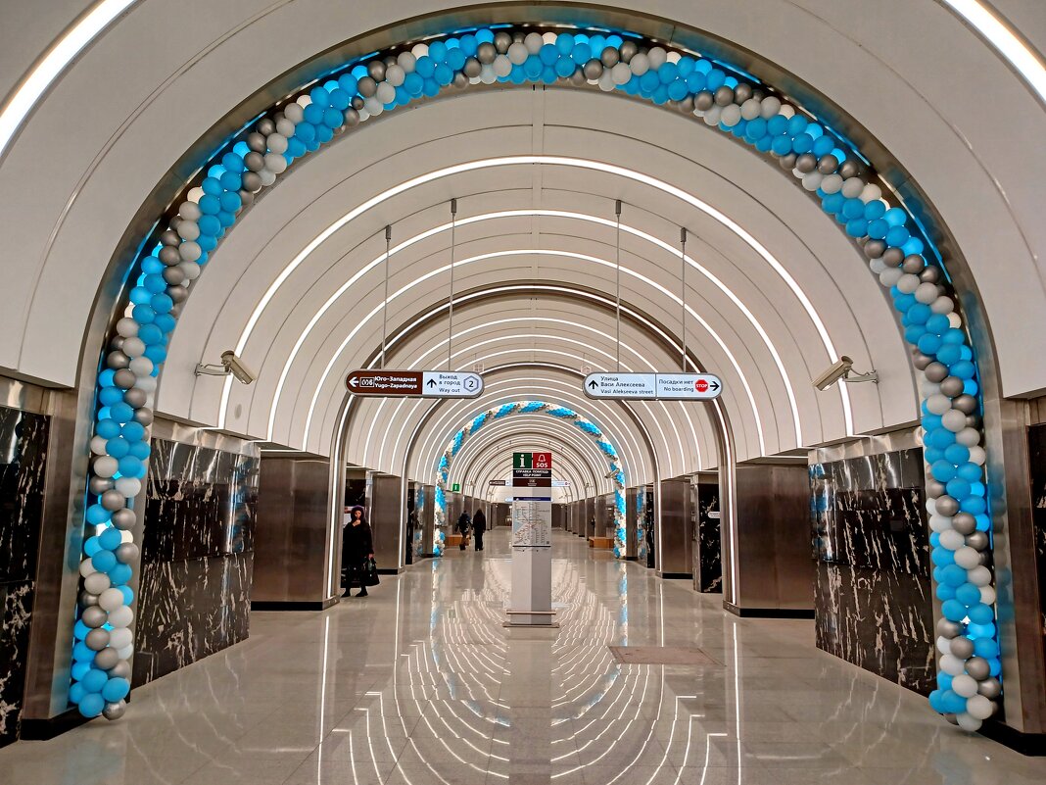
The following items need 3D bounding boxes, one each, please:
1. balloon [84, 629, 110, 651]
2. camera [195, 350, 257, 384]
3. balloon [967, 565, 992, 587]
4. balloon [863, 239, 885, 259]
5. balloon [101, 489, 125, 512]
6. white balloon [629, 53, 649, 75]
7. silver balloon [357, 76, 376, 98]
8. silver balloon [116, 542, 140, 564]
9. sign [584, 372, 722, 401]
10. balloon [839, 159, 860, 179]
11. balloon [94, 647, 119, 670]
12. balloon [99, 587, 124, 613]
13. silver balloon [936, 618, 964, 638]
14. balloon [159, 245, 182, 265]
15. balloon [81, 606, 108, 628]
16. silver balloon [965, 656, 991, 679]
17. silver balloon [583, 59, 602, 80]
[{"bbox_3d":[-3.284,1.902,6.068,0.177,0.173,0.182,1,-9,0],"label":"balloon"},{"bbox_3d":[-2.960,-0.240,7.827,0.390,0.280,0.450,-3,-19,20],"label":"camera"},{"bbox_3d":[3.566,1.435,6.139,0.177,0.173,0.182,1,-9,0],"label":"balloon"},{"bbox_3d":[2.896,-1.178,6.470,0.170,0.170,0.170,0,-9,0],"label":"balloon"},{"bbox_3d":[-3.243,0.857,6.225,0.175,0.178,0.175,1,-9,0],"label":"balloon"},{"bbox_3d":[0.995,-2.784,6.677,0.178,0.178,0.178,0,-9,0],"label":"white balloon"},{"bbox_3d":[-1.345,-2.627,6.764,0.175,0.178,0.175,1,-9,0],"label":"silver balloon"},{"bbox_3d":[-3.061,1.238,6.093,0.173,0.173,0.173,1,-9,0],"label":"silver balloon"},{"bbox_3d":[1.541,-0.068,9.348,1.629,0.295,0.140,1,-9,1],"label":"sign"},{"bbox_3d":[2.766,-1.887,6.653,0.175,0.178,0.175,1,-9,0],"label":"balloon"},{"bbox_3d":[-3.189,2.041,6.026,0.174,0.171,0.179,1,-9,1],"label":"balloon"},{"bbox_3d":[-3.183,1.606,6.076,0.176,0.179,0.185,1,-9,1],"label":"balloon"},{"bbox_3d":[3.333,1.837,6.126,0.177,0.173,0.182,1,-9,0],"label":"silver balloon"},{"bbox_3d":[-2.901,-1.122,6.451,0.173,0.173,0.173,1,-9,0],"label":"balloon"},{"bbox_3d":[-3.276,1.722,6.020,0.170,0.170,0.170,0,-9,0],"label":"balloon"},{"bbox_3d":[3.426,2.082,5.923,0.173,0.173,0.173,1,-9,0],"label":"silver balloon"},{"bbox_3d":[0.602,-2.774,6.753,0.175,0.178,0.175,1,-9,0],"label":"silver balloon"}]

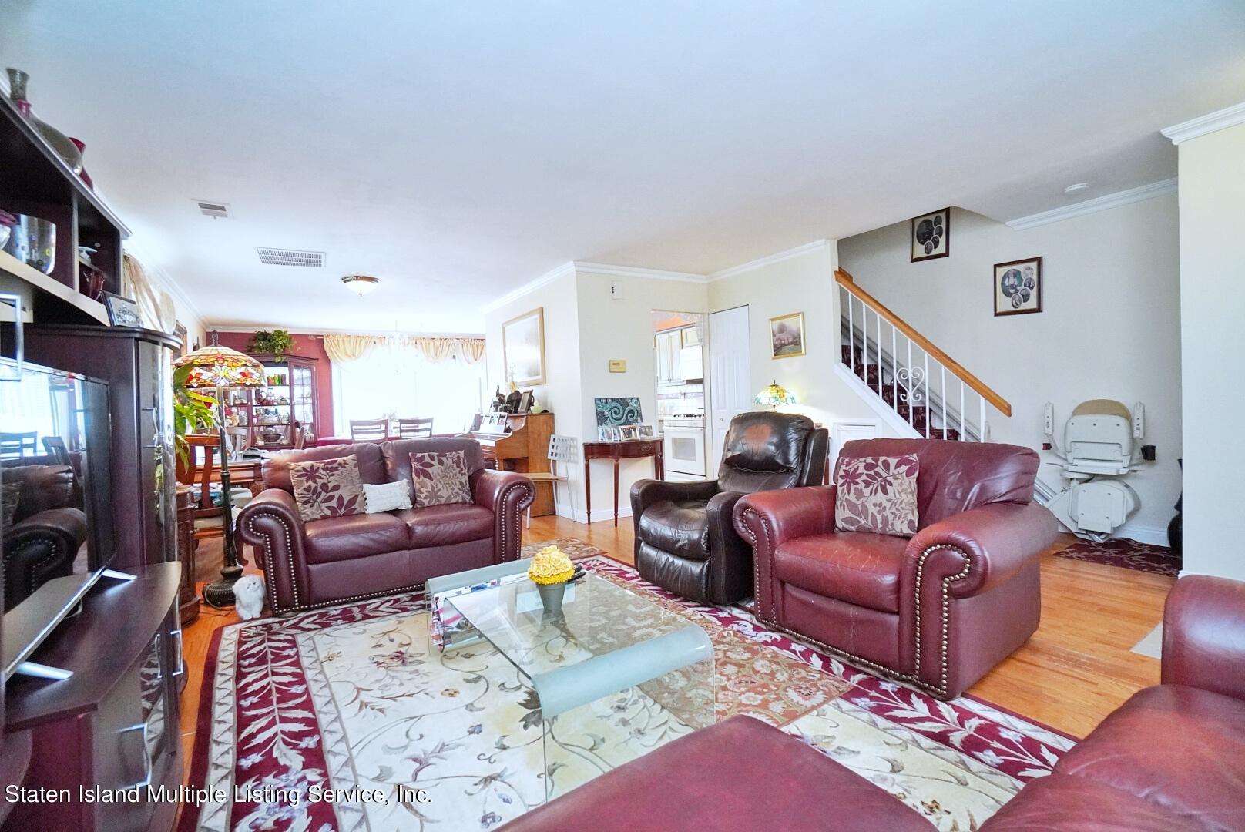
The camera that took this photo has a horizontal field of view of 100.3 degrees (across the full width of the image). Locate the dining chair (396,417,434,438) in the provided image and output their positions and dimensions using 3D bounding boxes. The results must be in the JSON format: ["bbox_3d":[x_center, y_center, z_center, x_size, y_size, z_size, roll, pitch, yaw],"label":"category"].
[{"bbox_3d":[-2.781,0.538,6.909,0.450,1.015,0.530,-3,2,-33],"label":"dining chair"}]

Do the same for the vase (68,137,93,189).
[{"bbox_3d":[-1.953,-0.849,1.835,0.115,0.250,0.115,-3,2,-32],"label":"vase"}]

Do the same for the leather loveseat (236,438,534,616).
[{"bbox_3d":[-1.677,0.666,3.830,1.790,0.920,0.970,-4,2,-33],"label":"leather loveseat"}]

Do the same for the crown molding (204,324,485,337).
[{"bbox_3d":[-4.165,-1.340,8.405,4.000,0.080,0.075,-3,2,-32],"label":"crown molding"}]

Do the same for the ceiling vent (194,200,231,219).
[{"bbox_3d":[-2.490,-1.244,3.168,0.175,0.025,0.290,-4,2,-33],"label":"ceiling vent"}]

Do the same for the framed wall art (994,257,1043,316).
[{"bbox_3d":[3.150,-1.020,4.144,0.025,0.425,0.325,-4,2,-33],"label":"framed wall art"}]

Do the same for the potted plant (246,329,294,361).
[{"bbox_3d":[-5.021,-1.004,7.407,0.560,0.430,0.450,-3,2,-33],"label":"potted plant"}]

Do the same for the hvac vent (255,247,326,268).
[{"bbox_3d":[-2.696,-1.273,4.228,0.470,0.025,0.500,-4,2,-33],"label":"hvac vent"}]

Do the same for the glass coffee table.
[{"bbox_3d":[-0.285,0.898,2.034,0.610,0.375,1.190,-3,2,-34],"label":"glass coffee table"}]

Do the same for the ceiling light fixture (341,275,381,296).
[{"bbox_3d":[-2.544,-1.264,5.067,0.400,0.180,0.400,-3,2,-33],"label":"ceiling light fixture"}]

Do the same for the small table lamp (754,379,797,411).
[{"bbox_3d":[1.347,-0.073,4.584,0.360,0.500,0.360,-3,2,-32],"label":"small table lamp"}]

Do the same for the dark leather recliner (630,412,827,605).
[{"bbox_3d":[0.729,0.507,3.480,1.070,1.020,0.880,-3,2,-32],"label":"dark leather recliner"}]

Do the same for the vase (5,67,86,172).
[{"bbox_3d":[-1.828,-0.902,1.583,0.235,0.285,0.235,-4,2,-33],"label":"vase"}]

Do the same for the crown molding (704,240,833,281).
[{"bbox_3d":[1.336,-1.468,5.022,0.070,0.075,1.470,-4,2,-33],"label":"crown molding"}]

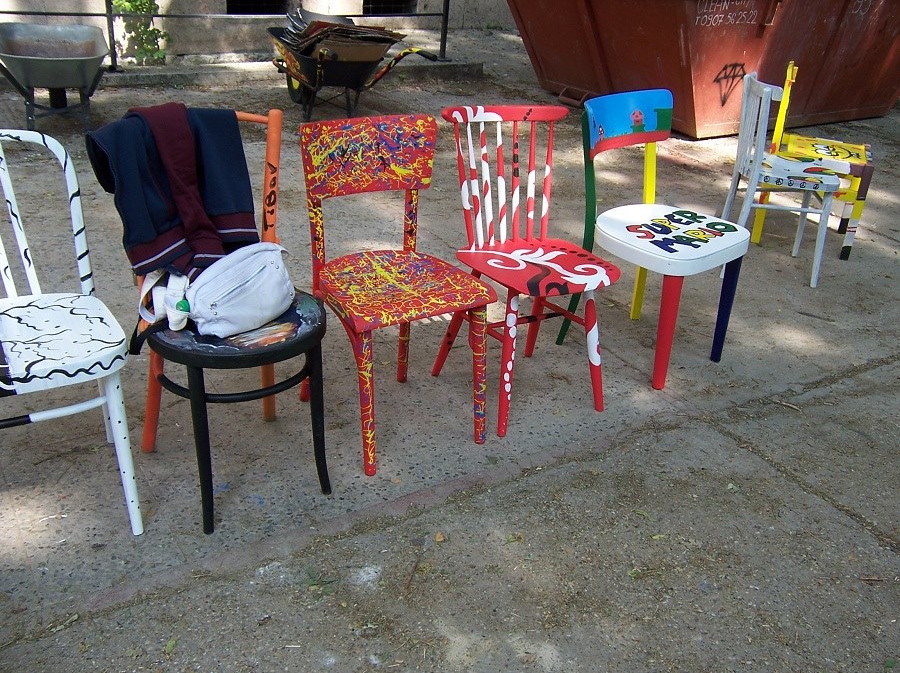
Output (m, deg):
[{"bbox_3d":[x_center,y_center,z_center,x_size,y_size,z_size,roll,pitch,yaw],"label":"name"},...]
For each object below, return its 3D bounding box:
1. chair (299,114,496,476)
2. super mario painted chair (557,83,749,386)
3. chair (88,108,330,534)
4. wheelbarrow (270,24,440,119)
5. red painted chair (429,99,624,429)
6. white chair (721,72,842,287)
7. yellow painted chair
[{"bbox_3d":[-0.154,-0.137,2.384,0.450,0.860,0.450,-13,31,-31],"label":"chair"},{"bbox_3d":[0.733,-0.344,2.942,0.460,0.870,0.490,-16,33,-36],"label":"super mario painted chair"},{"bbox_3d":[-0.530,-0.048,2.093,0.450,0.900,0.455,-13,31,-32],"label":"chair"},{"bbox_3d":[-0.828,-1.820,6.028,0.680,0.600,1.530,-12,30,-30],"label":"wheelbarrow"},{"bbox_3d":[0.248,-0.209,2.596,0.460,0.860,0.450,-10,29,-28],"label":"red painted chair"},{"bbox_3d":[1.489,-0.710,3.868,0.440,0.830,0.430,6,26,4],"label":"white chair"},{"bbox_3d":[1.854,-0.912,4.292,0.460,0.875,0.460,13,27,17],"label":"yellow painted chair"}]

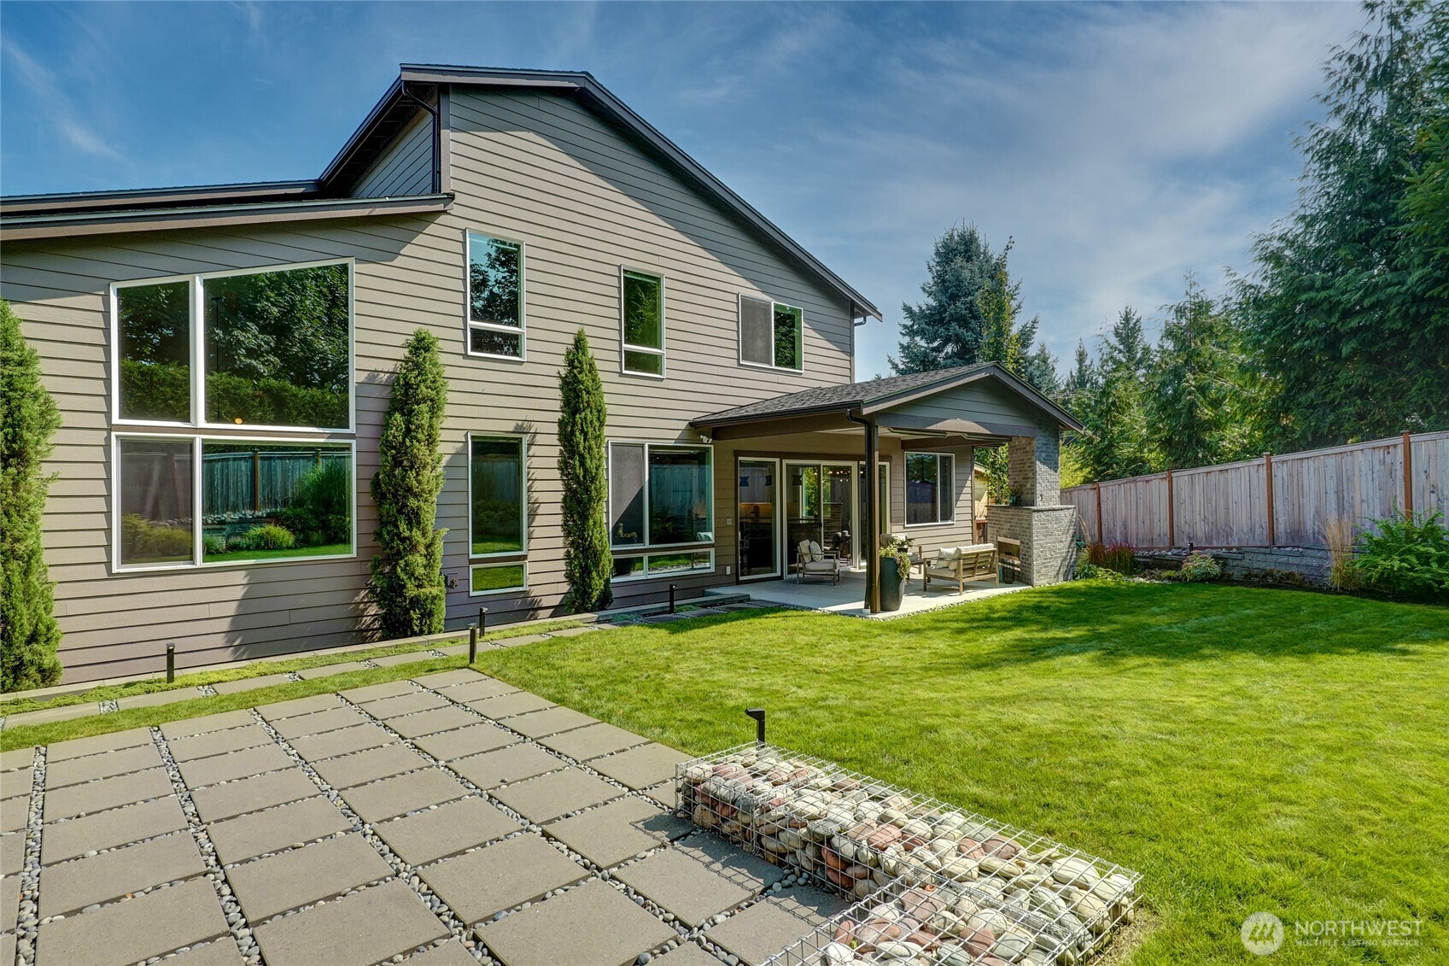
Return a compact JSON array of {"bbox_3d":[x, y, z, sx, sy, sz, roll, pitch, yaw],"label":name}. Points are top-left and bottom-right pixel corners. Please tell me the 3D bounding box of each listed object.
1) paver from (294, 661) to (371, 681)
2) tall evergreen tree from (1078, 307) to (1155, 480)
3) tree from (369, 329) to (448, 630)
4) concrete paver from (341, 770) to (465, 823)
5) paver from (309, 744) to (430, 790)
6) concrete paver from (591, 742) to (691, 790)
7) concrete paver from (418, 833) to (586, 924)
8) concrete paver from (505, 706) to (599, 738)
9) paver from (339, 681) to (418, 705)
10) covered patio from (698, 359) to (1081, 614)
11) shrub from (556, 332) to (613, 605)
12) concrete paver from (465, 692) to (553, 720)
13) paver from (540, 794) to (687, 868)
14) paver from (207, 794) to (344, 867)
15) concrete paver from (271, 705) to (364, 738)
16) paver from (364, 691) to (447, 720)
[{"bbox_3d":[-4.265,2.094,7.934,0.600,0.050,0.580,0,0,-42],"label":"paver"},{"bbox_3d":[13.596,-2.030,25.003,2.800,8.294,2.800,0,0,-42],"label":"tall evergreen tree"},{"bbox_3d":[-4.073,0.037,9.421,0.950,4.024,0.920,0,0,-42],"label":"tree"},{"bbox_3d":[-1.999,1.972,4.541,0.605,0.050,0.605,0,-2,-42],"label":"concrete paver"},{"bbox_3d":[-2.456,1.987,5.036,0.605,0.050,0.605,0,-2,-42],"label":"paver"},{"bbox_3d":[-0.538,1.990,5.050,0.605,0.055,0.605,0,-1,-43],"label":"concrete paver"},{"bbox_3d":[-1.072,1.924,3.524,0.605,0.050,0.605,0,-2,-42],"label":"concrete paver"},{"bbox_3d":[-1.439,1.989,5.950,0.606,0.050,0.606,0,-2,-42],"label":"concrete paver"},{"bbox_3d":[-3.329,2.050,7.016,0.605,0.050,0.605,0,-2,-42],"label":"paver"},{"bbox_3d":[3.517,-0.065,14.167,7.530,4.050,3.920,0,0,-42],"label":"covered patio"},{"bbox_3d":[-2.169,-0.162,11.194,0.830,4.418,0.830,-1,0,0],"label":"shrub"},{"bbox_3d":[-1.903,2.015,6.478,0.605,0.050,0.605,0,-2,-42],"label":"concrete paver"},{"bbox_3d":[-0.575,1.933,3.994,0.606,0.050,0.606,0,-2,-42],"label":"paver"},{"bbox_3d":[-2.496,1.966,4.073,0.605,0.050,0.605,0,-2,-42],"label":"paver"},{"bbox_3d":[-3.379,2.029,6.044,0.605,0.050,0.605,0,-2,-42],"label":"concrete paver"},{"bbox_3d":[-2.904,2.047,6.585,0.605,0.055,0.605,0,-1,-43],"label":"paver"}]

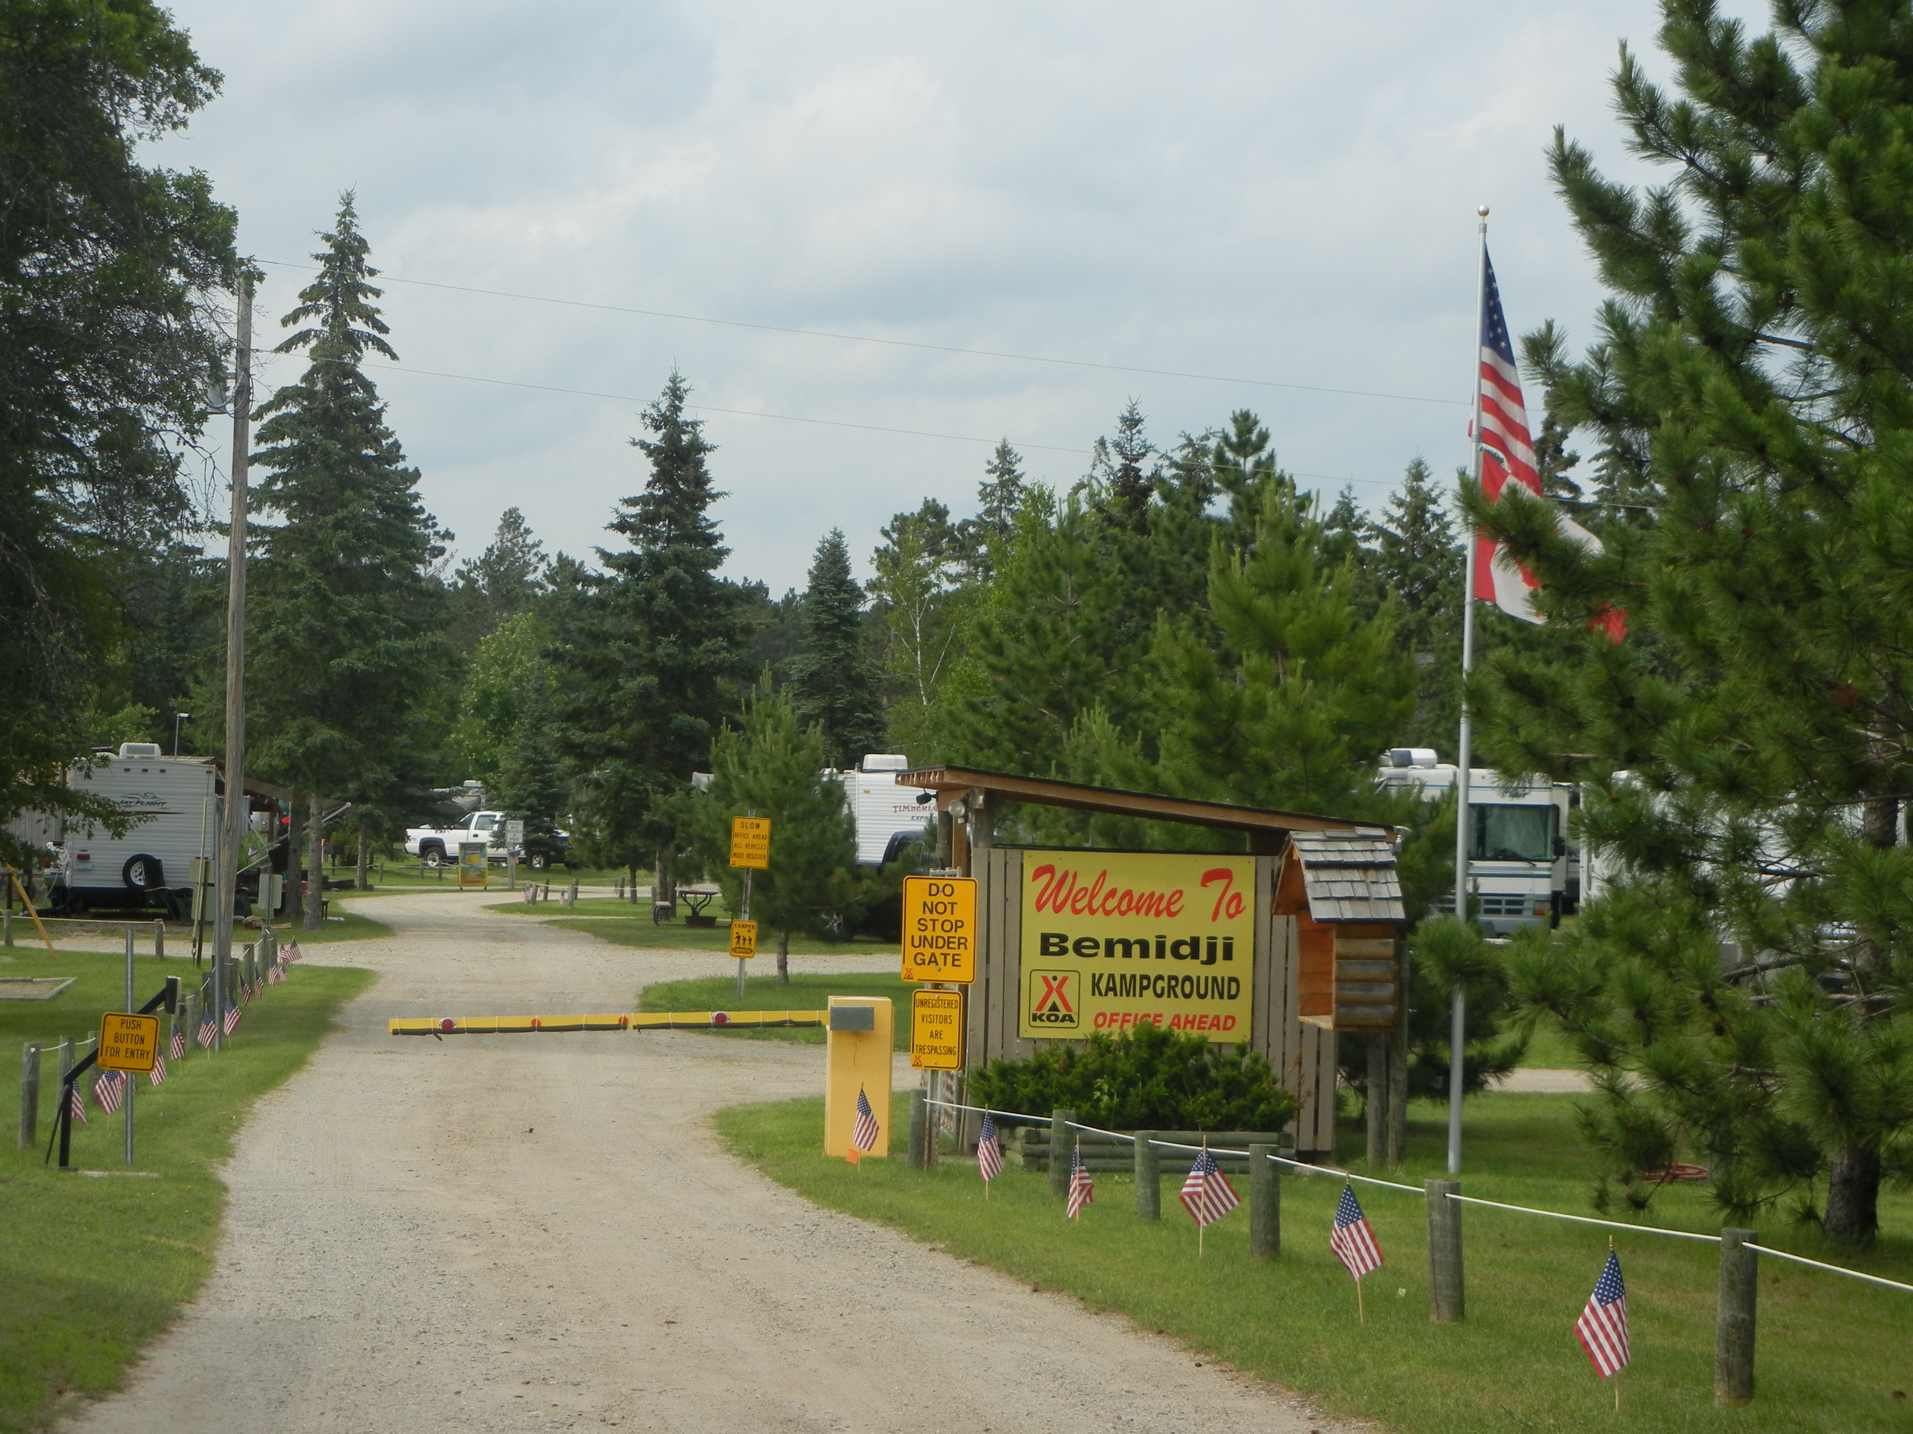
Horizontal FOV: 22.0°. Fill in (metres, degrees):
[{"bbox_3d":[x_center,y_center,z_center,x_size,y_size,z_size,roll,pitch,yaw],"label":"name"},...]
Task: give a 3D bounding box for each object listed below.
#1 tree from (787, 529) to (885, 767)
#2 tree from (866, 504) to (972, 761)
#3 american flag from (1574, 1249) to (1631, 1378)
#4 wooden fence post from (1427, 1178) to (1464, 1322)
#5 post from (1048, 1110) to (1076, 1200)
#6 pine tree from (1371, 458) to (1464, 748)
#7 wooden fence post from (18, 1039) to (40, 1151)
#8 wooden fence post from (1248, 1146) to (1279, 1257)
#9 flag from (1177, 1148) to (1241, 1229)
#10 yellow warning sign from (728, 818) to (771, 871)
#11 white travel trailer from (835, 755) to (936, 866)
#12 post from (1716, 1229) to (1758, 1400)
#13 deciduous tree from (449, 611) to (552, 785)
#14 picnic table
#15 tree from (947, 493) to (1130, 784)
[{"bbox_3d":[-3.180,-0.217,130.000,3.400,9.600,3.400,1,-1,0],"label":"tree"},{"bbox_3d":[-0.982,-0.463,122.000,2.800,9.700,2.800,1,-1,0],"label":"tree"},{"bbox_3d":[2.266,2.088,17.200,0.200,0.460,0.120,1,-1,6],"label":"american flag"},{"bbox_3d":[1.960,2.137,19.700,0.140,0.555,0.140,-1,-1,0],"label":"wooden fence post"},{"bbox_3d":[0.529,2.195,24.700,0.115,0.450,0.115,1,-1,0],"label":"post"},{"bbox_3d":[12.147,-1.007,130.000,3.000,11.600,3.000,1,-1,0],"label":"pine tree"},{"bbox_3d":[-5.272,2.146,28.007,0.100,0.600,0.100,1,-1,0],"label":"wooden fence post"},{"bbox_3d":[1.450,2.264,23.006,0.137,0.540,0.137,1,-1,0],"label":"wooden fence post"},{"bbox_3d":[1.161,2.167,22.600,0.290,0.375,0.090,1,-1,-3],"label":"flag"},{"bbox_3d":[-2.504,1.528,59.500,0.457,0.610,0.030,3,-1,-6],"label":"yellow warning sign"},{"bbox_3d":[-1.764,2.365,90.000,2.450,3.300,7.300,2,-2,-18],"label":"white travel trailer"},{"bbox_3d":[2.110,1.619,13.300,0.105,0.480,0.105,1,-1,0],"label":"post"},{"bbox_3d":[-16.932,0.695,183.000,4.100,9.400,4.100,1,-1,0],"label":"deciduous tree"},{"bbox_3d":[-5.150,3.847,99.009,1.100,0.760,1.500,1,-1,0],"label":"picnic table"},{"bbox_3d":[1.665,-0.036,80.000,3.800,7.300,3.800,1,-1,0],"label":"tree"}]

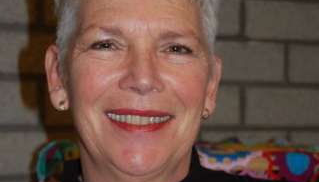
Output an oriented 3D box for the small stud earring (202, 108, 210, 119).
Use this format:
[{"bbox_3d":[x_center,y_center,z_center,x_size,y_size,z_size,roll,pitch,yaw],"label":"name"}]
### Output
[{"bbox_3d":[0.046,0.023,0.833,0.007,0.011,0.007,9,-10,-36],"label":"small stud earring"}]

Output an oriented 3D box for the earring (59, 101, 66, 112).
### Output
[{"bbox_3d":[-0.095,0.015,0.821,0.007,0.010,0.007,-2,-9,30],"label":"earring"}]

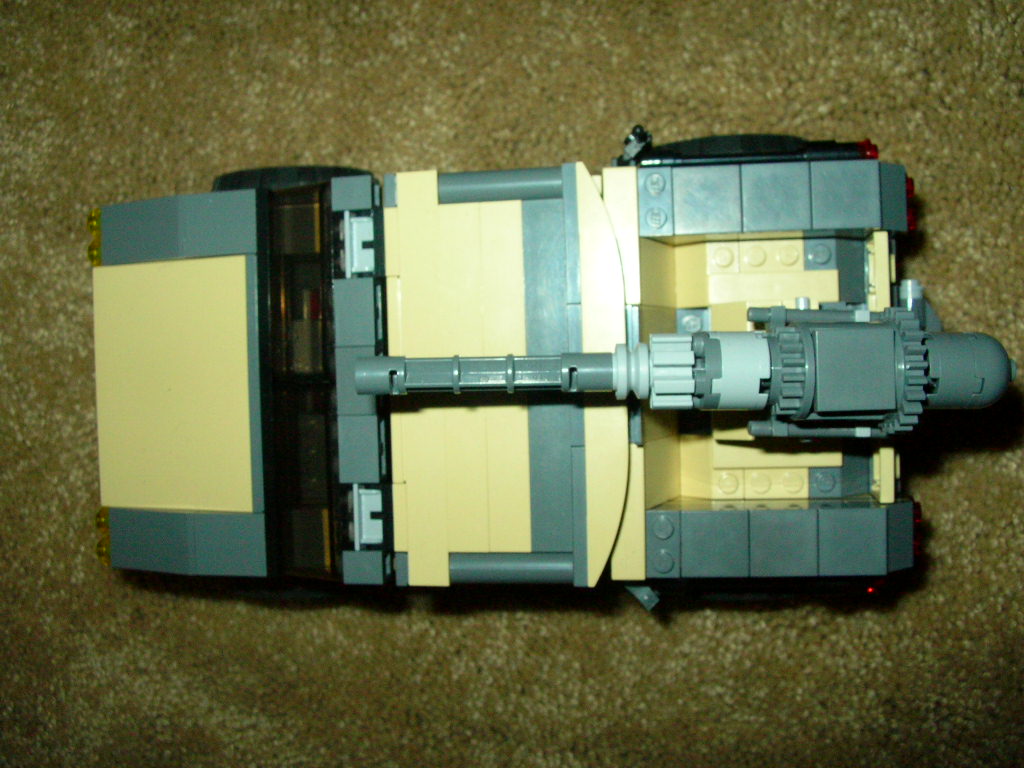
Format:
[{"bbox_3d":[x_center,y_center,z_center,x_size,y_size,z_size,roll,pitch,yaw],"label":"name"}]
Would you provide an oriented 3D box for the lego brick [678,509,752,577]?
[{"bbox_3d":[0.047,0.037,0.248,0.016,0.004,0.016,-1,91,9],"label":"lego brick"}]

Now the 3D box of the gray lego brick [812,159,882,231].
[{"bbox_3d":[0.077,-0.043,0.249,0.016,0.005,0.016,-1,91,2],"label":"gray lego brick"}]

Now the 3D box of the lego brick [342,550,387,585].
[{"bbox_3d":[-0.035,0.043,0.254,0.009,0.008,0.008,-1,91,1],"label":"lego brick"}]

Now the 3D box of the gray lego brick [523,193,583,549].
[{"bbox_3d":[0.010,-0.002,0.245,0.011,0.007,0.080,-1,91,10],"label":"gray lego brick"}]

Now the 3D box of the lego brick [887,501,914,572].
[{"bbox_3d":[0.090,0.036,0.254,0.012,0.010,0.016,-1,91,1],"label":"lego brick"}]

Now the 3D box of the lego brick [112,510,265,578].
[{"bbox_3d":[-0.084,0.040,0.274,0.048,0.019,0.016,-1,91,1],"label":"lego brick"}]

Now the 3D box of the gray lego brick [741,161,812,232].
[{"bbox_3d":[0.061,-0.043,0.249,0.016,0.005,0.016,-1,91,2],"label":"gray lego brick"}]

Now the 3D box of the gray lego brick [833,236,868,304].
[{"bbox_3d":[0.084,-0.028,0.266,0.009,0.009,0.016,-1,91,2],"label":"gray lego brick"}]

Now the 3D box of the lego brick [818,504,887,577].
[{"bbox_3d":[0.079,0.036,0.249,0.016,0.004,0.016,-1,91,1],"label":"lego brick"}]

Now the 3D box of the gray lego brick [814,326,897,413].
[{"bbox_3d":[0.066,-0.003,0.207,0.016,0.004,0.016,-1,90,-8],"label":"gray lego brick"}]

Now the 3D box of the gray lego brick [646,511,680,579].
[{"bbox_3d":[0.035,0.038,0.249,0.008,0.005,0.016,-1,91,1],"label":"gray lego brick"}]

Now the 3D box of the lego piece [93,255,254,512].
[{"bbox_3d":[-0.087,0.000,0.272,0.048,0.010,0.064,-1,91,9],"label":"lego piece"}]

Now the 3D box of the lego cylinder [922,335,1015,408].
[{"bbox_3d":[0.097,-0.003,0.225,0.021,0.016,0.016,0,90,-7],"label":"lego cylinder"}]

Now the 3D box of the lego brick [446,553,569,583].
[{"bbox_3d":[0.001,0.042,0.248,0.029,0.008,0.008,-1,91,10],"label":"lego brick"}]

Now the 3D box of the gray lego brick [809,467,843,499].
[{"bbox_3d":[0.077,0.025,0.265,0.008,0.009,0.008,-1,91,2],"label":"gray lego brick"}]

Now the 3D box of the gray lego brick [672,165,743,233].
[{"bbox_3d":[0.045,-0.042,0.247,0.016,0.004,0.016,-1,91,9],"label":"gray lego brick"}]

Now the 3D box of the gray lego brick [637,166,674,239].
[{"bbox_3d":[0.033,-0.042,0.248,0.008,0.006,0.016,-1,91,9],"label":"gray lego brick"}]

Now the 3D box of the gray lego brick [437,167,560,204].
[{"bbox_3d":[-0.002,-0.045,0.245,0.029,0.008,0.008,-1,91,9],"label":"gray lego brick"}]

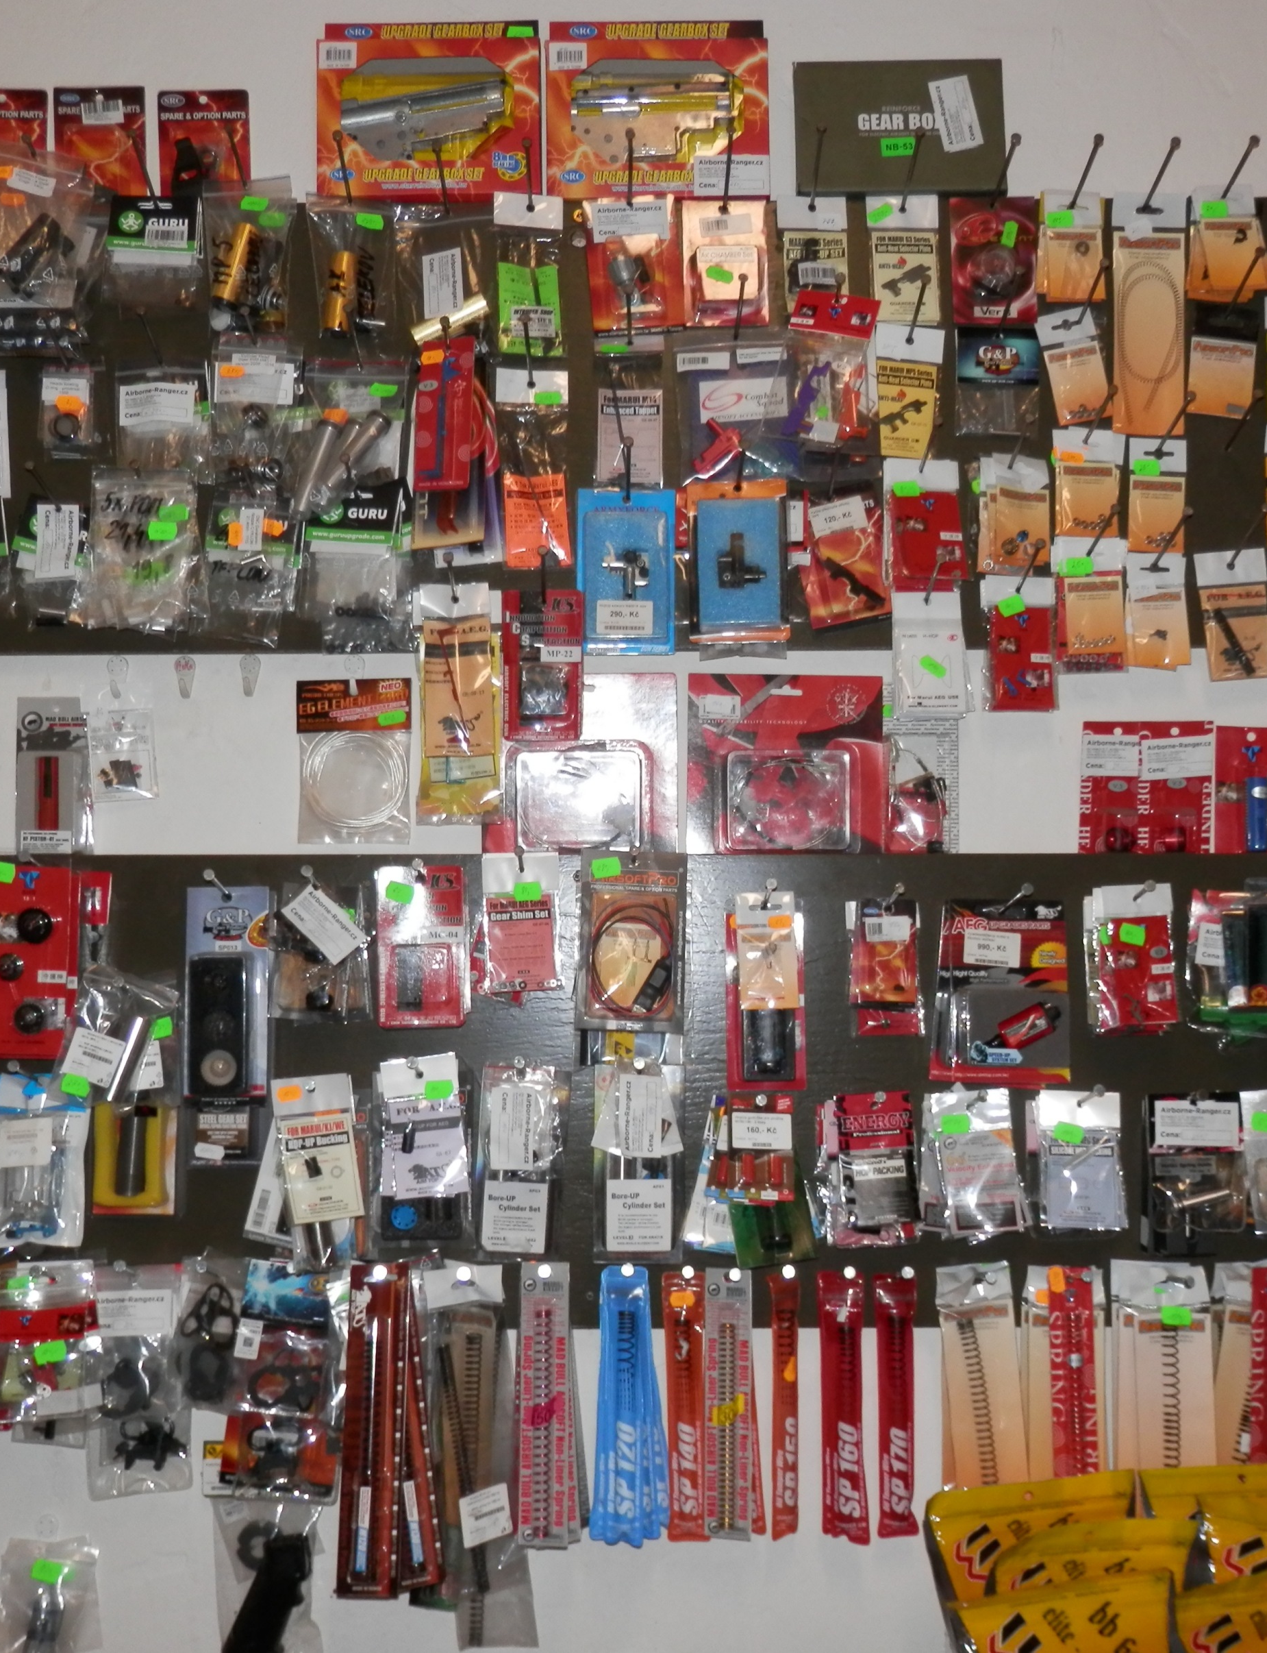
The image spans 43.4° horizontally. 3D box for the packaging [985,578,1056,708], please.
[{"bbox_3d":[0.333,-0.156,1.366,0.063,0.116,0.014,0,-4,0],"label":"packaging"}]

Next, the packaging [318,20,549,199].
[{"bbox_3d":[-0.177,-0.631,1.412,0.195,0.168,0.044,0,-4,0],"label":"packaging"}]

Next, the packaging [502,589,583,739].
[{"bbox_3d":[-0.077,-0.139,1.358,0.069,0.129,0.018,0,-4,0],"label":"packaging"}]

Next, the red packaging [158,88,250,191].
[{"bbox_3d":[-0.385,-0.604,1.422,0.083,0.116,0.022,0,-4,0],"label":"red packaging"}]

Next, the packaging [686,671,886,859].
[{"bbox_3d":[0.134,-0.052,1.385,0.174,0.165,0.030,0,-4,0],"label":"packaging"}]

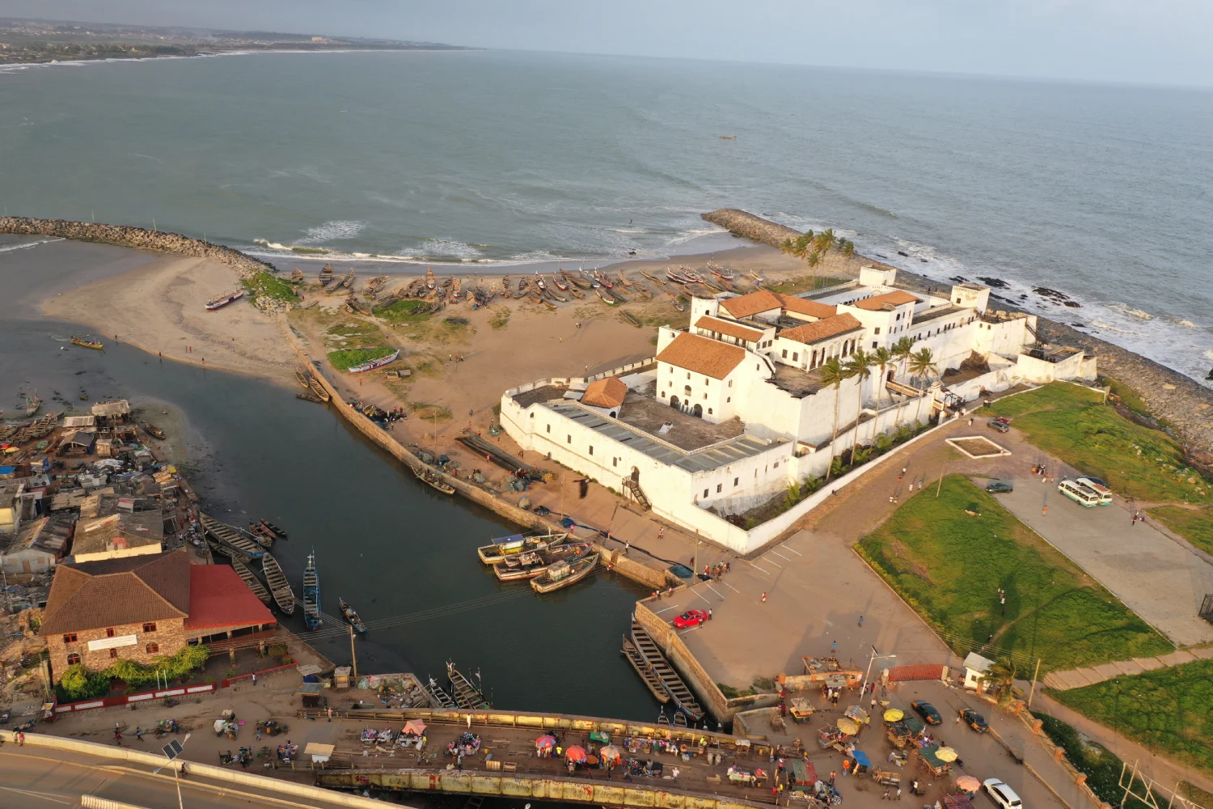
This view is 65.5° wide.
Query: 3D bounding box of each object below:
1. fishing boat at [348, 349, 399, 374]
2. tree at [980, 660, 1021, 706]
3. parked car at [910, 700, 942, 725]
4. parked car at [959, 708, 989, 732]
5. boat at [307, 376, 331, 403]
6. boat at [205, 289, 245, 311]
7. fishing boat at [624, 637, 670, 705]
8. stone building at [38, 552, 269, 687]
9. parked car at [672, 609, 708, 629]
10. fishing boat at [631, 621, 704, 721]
[{"bbox_3d":[-56.850,-10.450,231.200,2.000,2.200,16.000,17,24,32],"label":"fishing boat"},{"bbox_3d":[49.790,34.750,117.940,5.000,5.500,5.000,3,21,0],"label":"tree"},{"bbox_3d":[39.340,37.570,115.630,1.640,1.400,3.850,-6,22,-22],"label":"parked car"},{"bbox_3d":[44.760,38.210,114.730,1.640,1.380,3.750,-5,22,-21],"label":"parked car"},{"bbox_3d":[-65.880,-3.230,216.280,2.100,1.700,15.400,-9,24,-29],"label":"boat"},{"bbox_3d":[-113.560,-31.540,281.350,2.200,1.950,20.300,7,21,10],"label":"boat"},{"bbox_3d":[4.980,35.010,124.000,1.700,2.200,13.200,-6,22,-23],"label":"fishing boat"},{"bbox_3d":[-57.770,25.370,124.680,26.500,9.200,18.000,-4,22,-19],"label":"stone building"},{"bbox_3d":[11.650,29.590,130.640,4.650,1.430,1.830,-9,24,-30],"label":"parked car"},{"bbox_3d":[7.750,34.720,125.290,2.400,2.200,21.500,-6,22,-22],"label":"fishing boat"}]

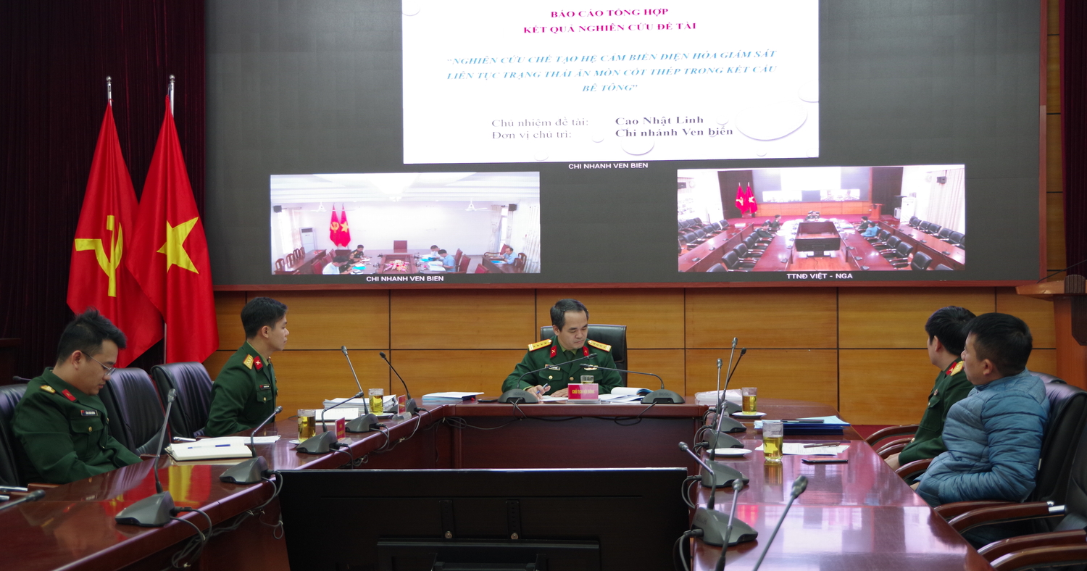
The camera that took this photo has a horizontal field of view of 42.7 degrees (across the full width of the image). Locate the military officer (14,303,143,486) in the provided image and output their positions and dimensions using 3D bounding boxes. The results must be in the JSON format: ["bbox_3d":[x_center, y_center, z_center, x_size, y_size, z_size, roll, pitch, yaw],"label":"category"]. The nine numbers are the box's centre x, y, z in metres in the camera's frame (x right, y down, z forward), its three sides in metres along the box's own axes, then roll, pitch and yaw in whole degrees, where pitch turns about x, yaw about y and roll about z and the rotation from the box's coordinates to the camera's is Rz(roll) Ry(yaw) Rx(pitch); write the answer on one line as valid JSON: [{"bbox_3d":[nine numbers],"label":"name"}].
[{"bbox_3d":[-1.286,0.674,4.046,0.720,1.210,0.560,0,0,27],"label":"military officer"}]

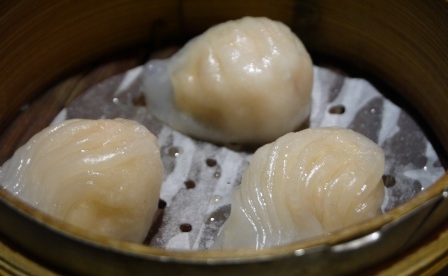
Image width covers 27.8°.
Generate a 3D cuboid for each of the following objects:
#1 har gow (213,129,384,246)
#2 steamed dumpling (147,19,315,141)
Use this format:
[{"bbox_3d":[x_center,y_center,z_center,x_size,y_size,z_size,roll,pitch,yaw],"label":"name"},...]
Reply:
[{"bbox_3d":[0.021,0.013,0.250,0.052,0.033,0.038,-17,44,-18],"label":"har gow"},{"bbox_3d":[0.002,-0.020,0.288,0.054,0.033,0.038,3,42,3],"label":"steamed dumpling"}]

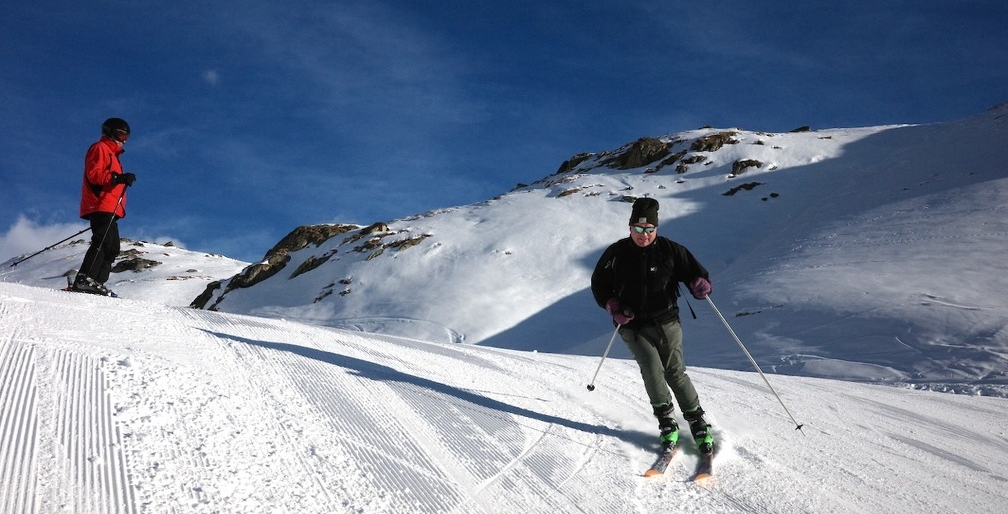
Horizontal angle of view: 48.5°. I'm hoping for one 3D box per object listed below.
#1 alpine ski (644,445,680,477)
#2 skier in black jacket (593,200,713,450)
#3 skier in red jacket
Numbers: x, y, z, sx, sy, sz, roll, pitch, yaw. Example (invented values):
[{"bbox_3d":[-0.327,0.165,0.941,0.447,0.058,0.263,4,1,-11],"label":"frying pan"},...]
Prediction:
[{"bbox_3d":[1.122,1.180,7.360,0.120,0.090,1.620,-4,7,18],"label":"alpine ski"},{"bbox_3d":[0.985,0.450,7.400,0.780,1.680,0.580,-3,-2,10],"label":"skier in black jacket"},{"bbox_3d":[-3.910,-0.485,11.000,0.580,1.730,0.580,0,-2,-3],"label":"skier in red jacket"}]

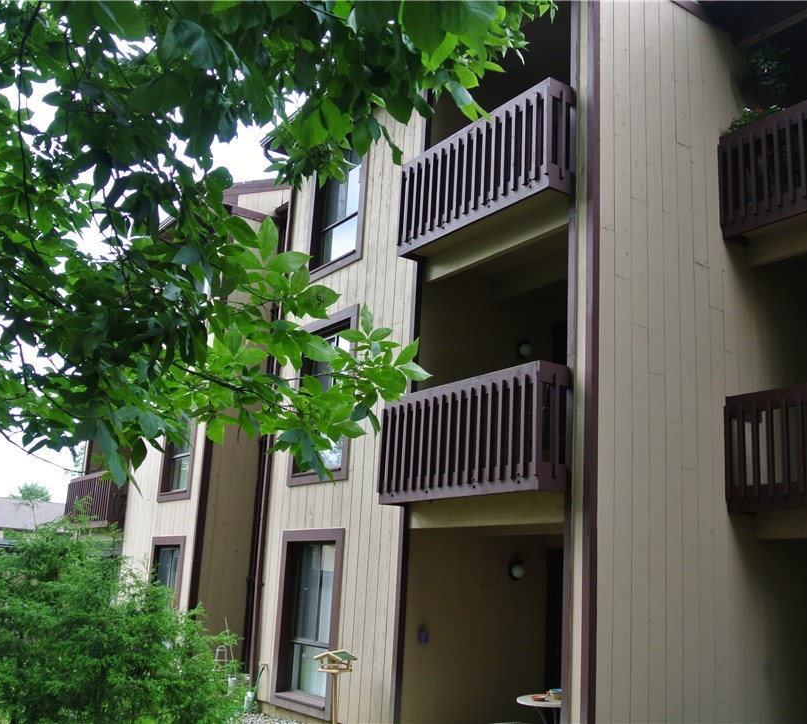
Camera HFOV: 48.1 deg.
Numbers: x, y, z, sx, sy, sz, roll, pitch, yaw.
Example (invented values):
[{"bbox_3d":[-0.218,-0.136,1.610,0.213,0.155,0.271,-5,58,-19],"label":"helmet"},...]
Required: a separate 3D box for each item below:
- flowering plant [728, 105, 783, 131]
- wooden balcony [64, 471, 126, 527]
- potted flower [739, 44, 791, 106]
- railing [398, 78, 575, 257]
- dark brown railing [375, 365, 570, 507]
[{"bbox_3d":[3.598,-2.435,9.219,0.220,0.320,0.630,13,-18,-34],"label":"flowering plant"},{"bbox_3d":[-6.118,2.799,17.951,0.355,1.102,2.514,13,-18,-34],"label":"wooden balcony"},{"bbox_3d":[3.772,-3.014,9.437,0.560,0.690,0.560,13,-18,-34],"label":"potted flower"},{"bbox_3d":[0.778,-1.890,9.336,0.360,1.145,2.380,13,-18,-34],"label":"railing"},{"bbox_3d":[0.579,0.762,8.704,0.360,1.123,2.374,13,-18,-34],"label":"dark brown railing"}]

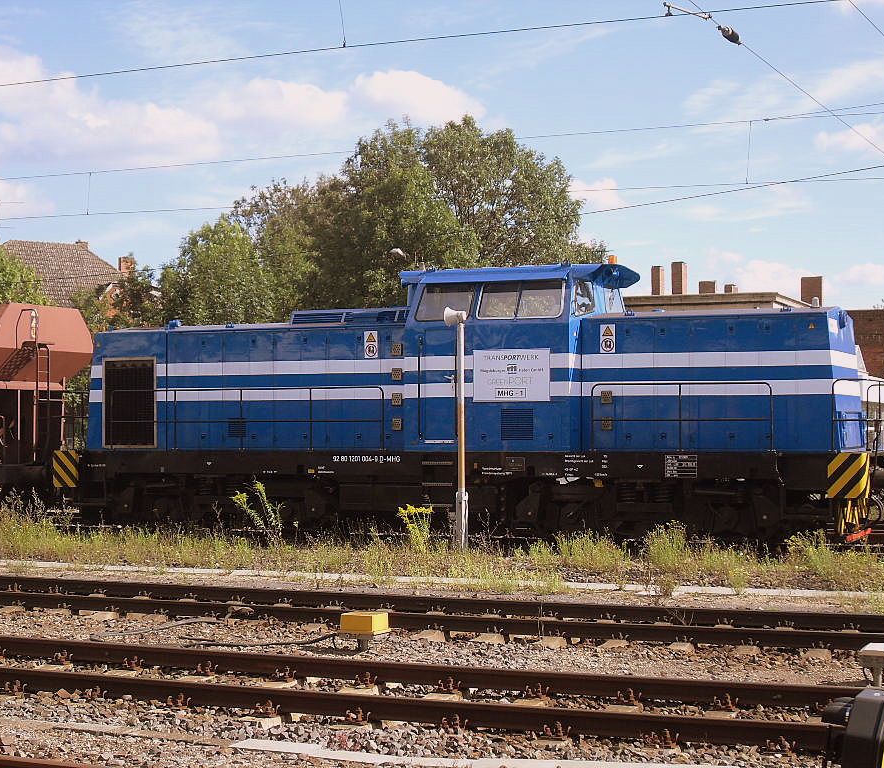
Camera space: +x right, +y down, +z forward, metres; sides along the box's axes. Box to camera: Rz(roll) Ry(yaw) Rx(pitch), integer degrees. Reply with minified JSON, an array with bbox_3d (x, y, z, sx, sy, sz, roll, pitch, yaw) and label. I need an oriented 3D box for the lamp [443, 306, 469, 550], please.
[{"bbox_3d":[0.189,0.615,23.600,0.330,3.325,0.260,-1,-2,23],"label":"lamp"}]

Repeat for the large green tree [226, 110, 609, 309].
[{"bbox_3d":[-0.920,-3.117,63.000,13.400,13.071,11.000,0,-2,0],"label":"large green tree"}]

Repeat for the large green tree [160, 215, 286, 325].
[{"bbox_3d":[-7.420,-1.212,59.000,4.700,9.032,4.500,0,-2,-7],"label":"large green tree"}]

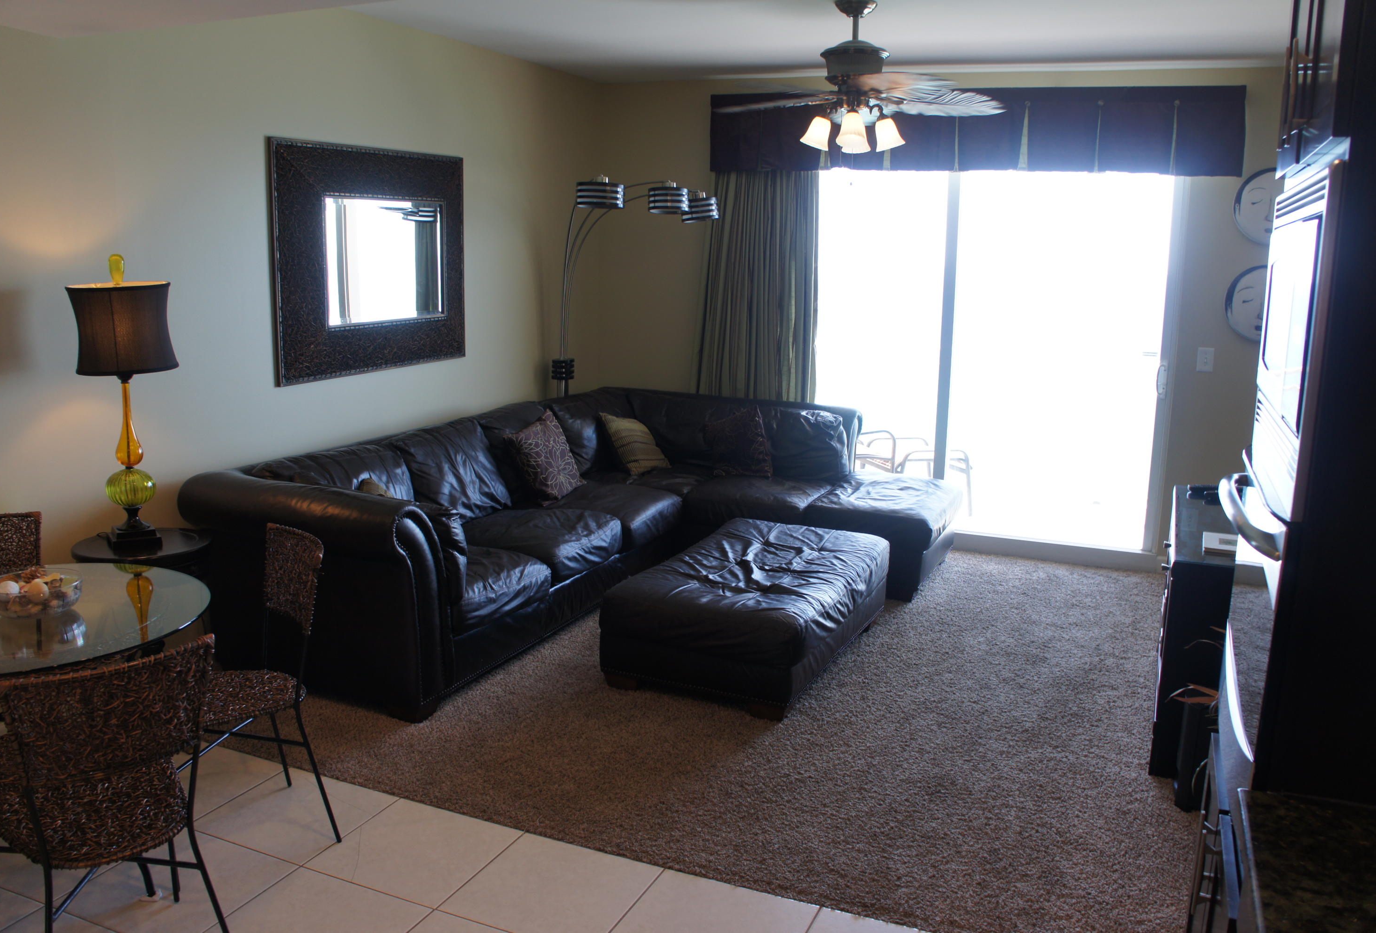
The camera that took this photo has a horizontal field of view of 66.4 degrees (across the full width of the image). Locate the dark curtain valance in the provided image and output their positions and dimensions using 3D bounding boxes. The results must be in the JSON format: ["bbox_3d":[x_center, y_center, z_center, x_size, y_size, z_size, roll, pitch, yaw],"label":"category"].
[{"bbox_3d":[1.407,-1.746,5.527,2.698,0.412,0.180,6,13,22],"label":"dark curtain valance"}]

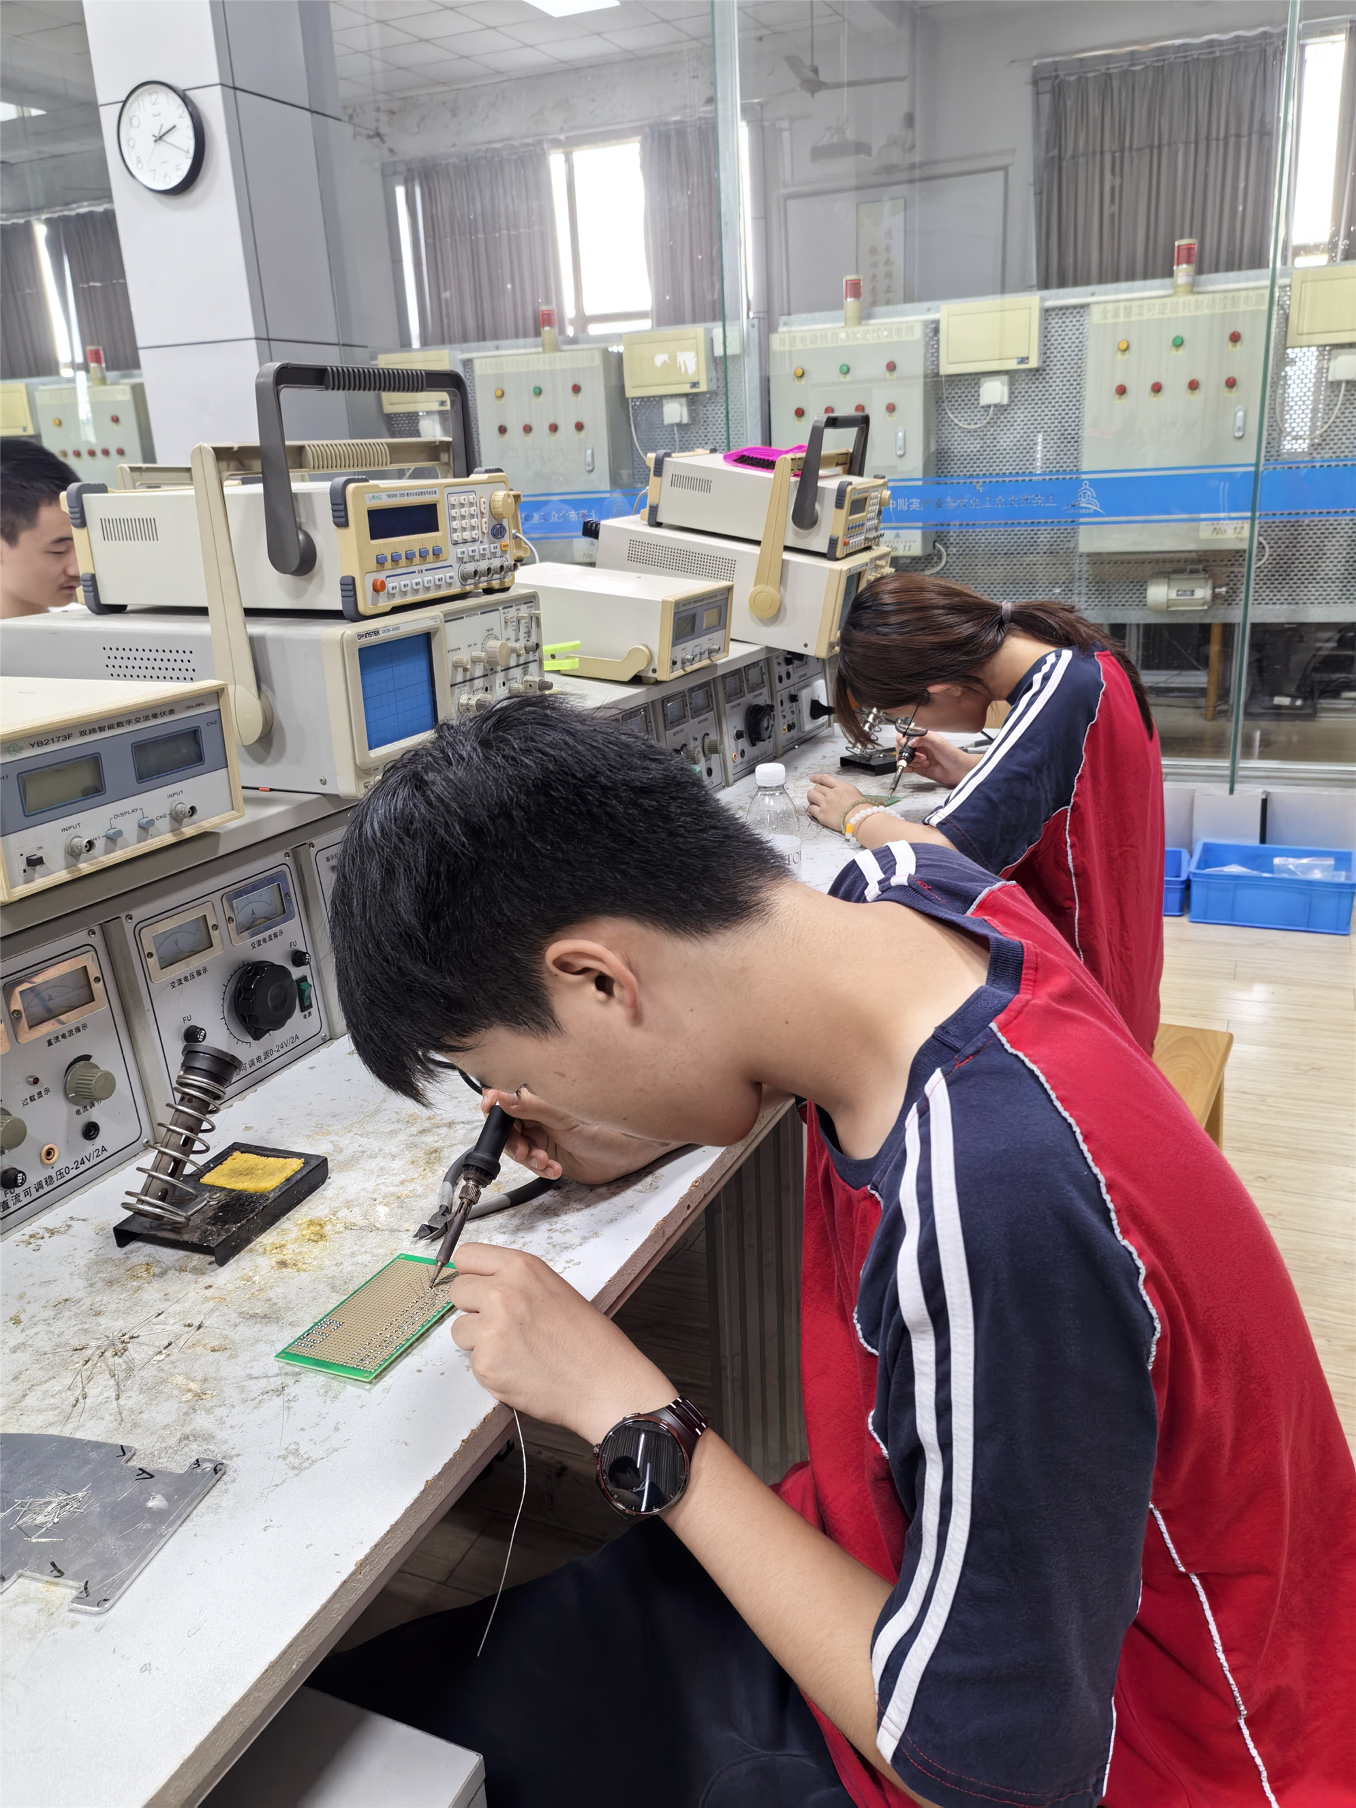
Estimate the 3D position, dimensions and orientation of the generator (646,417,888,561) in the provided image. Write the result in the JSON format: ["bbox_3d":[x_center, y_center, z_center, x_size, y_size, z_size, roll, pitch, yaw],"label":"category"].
[{"bbox_3d":[0.171,-0.720,2.374,0.363,0.217,0.295,15,23,18],"label":"generator"}]

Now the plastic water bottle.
[{"bbox_3d":[0.099,-0.036,1.453,0.062,0.218,0.062,6,20,25],"label":"plastic water bottle"}]

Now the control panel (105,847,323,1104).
[{"bbox_3d":[-0.379,0.070,1.246,0.043,0.193,0.216,0,17,26],"label":"control panel"}]

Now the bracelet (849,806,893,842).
[{"bbox_3d":[0.259,-0.098,1.840,0.070,0.062,0.014,-9,19,-18],"label":"bracelet"}]

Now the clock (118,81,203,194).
[{"bbox_3d":[-1.610,-2.383,4.391,0.305,0.305,0.042,5,19,23],"label":"clock"}]

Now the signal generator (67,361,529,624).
[{"bbox_3d":[-0.367,-0.398,1.374,0.363,0.217,0.295,5,20,24],"label":"signal generator"}]

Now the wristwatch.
[{"bbox_3d":[-0.017,0.293,0.738,0.064,0.052,0.050,-37,73,-26],"label":"wristwatch"}]

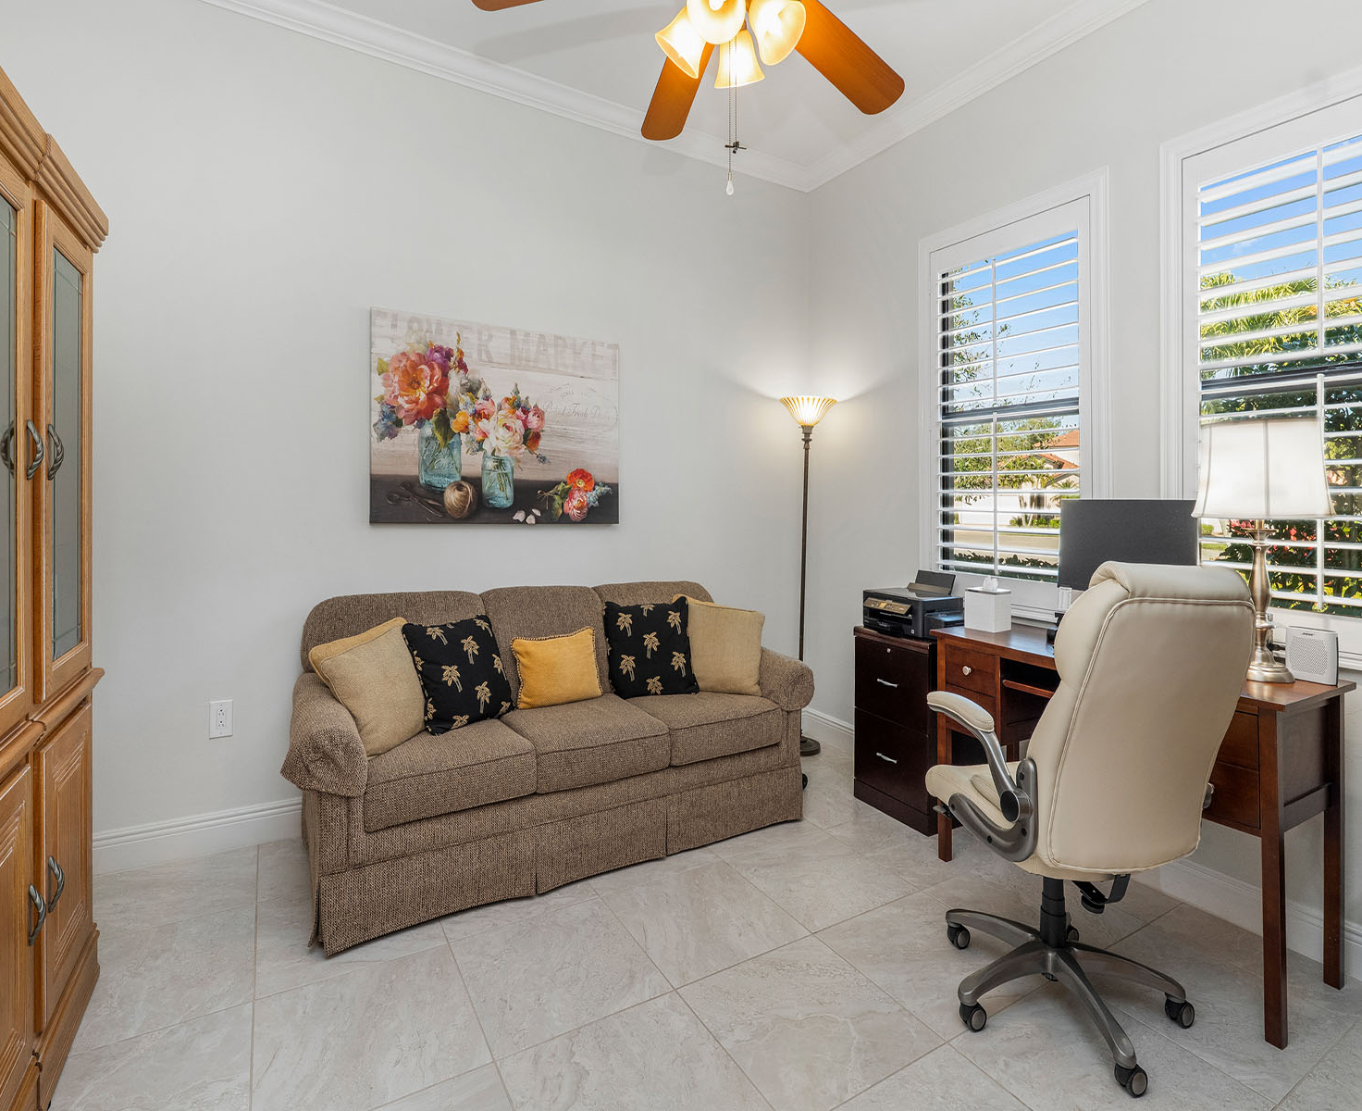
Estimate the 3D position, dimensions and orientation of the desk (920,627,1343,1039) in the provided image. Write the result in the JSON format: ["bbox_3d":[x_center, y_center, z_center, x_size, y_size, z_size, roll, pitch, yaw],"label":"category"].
[{"bbox_3d":[1.341,0.721,2.038,0.437,0.815,0.990,-1,3,-31],"label":"desk"}]

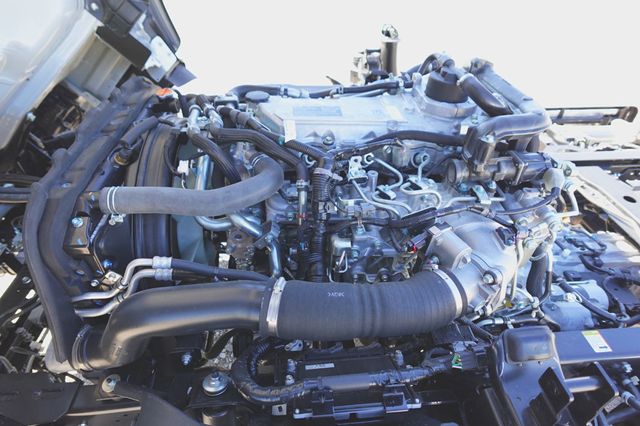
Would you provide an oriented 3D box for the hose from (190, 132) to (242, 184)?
[{"bbox_3d":[-0.200,-0.106,0.690,0.095,0.080,0.070,-2,38,-2],"label":"hose"}]

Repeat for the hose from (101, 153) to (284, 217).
[{"bbox_3d":[-0.220,-0.056,0.670,0.340,0.080,0.130,-2,38,-2],"label":"hose"}]

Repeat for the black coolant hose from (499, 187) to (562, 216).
[{"bbox_3d":[0.345,-0.020,0.590,0.095,0.032,0.045,-2,38,-2],"label":"black coolant hose"}]

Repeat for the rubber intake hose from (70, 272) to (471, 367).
[{"bbox_3d":[-0.070,0.159,0.540,0.580,0.145,0.115,-2,38,-2],"label":"rubber intake hose"}]

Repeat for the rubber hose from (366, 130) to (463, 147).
[{"bbox_3d":[0.178,-0.141,0.670,0.180,0.025,0.030,-2,38,-2],"label":"rubber hose"}]

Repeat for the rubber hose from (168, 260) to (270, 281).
[{"bbox_3d":[-0.166,0.095,0.600,0.160,0.025,0.030,-2,38,-2],"label":"rubber hose"}]

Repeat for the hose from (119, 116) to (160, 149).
[{"bbox_3d":[-0.349,-0.158,0.690,0.050,0.040,0.100,-2,38,-2],"label":"hose"}]

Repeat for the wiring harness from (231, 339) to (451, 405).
[{"bbox_3d":[0.030,0.256,0.580,0.355,0.060,0.090,-2,38,-2],"label":"wiring harness"}]

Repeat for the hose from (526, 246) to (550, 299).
[{"bbox_3d":[0.402,0.112,0.660,0.036,0.120,0.036,-2,38,-2],"label":"hose"}]

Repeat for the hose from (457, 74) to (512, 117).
[{"bbox_3d":[0.315,-0.229,0.690,0.100,0.065,0.065,-2,38,-2],"label":"hose"}]

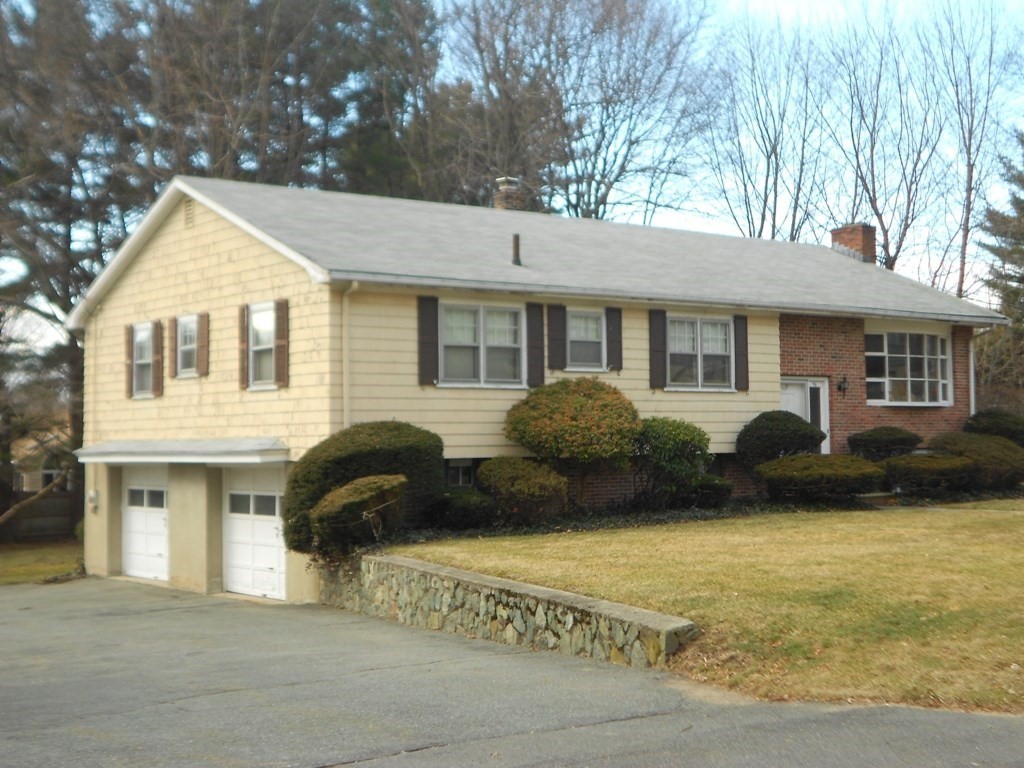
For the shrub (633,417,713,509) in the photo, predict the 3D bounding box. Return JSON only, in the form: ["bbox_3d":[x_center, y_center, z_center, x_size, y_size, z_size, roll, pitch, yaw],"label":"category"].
[{"bbox_3d":[2.659,1.322,24.112,1.400,1.560,1.250,1,-3,-37],"label":"shrub"}]

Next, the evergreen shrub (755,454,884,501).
[{"bbox_3d":[5.505,1.654,25.993,2.600,0.880,1.750,1,-3,-37],"label":"evergreen shrub"}]

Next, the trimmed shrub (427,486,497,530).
[{"bbox_3d":[-0.751,1.824,21.575,1.150,0.650,1.000,1,-3,-37],"label":"trimmed shrub"}]

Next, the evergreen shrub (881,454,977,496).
[{"bbox_3d":[7.519,1.658,26.164,1.919,0.778,1.515,1,-3,-39],"label":"evergreen shrub"}]

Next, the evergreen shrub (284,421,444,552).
[{"bbox_3d":[-1.969,1.375,19.496,2.246,1.768,1.869,1,-3,-39],"label":"evergreen shrub"}]

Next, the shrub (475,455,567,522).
[{"bbox_3d":[0.159,1.601,22.273,1.450,1.020,1.300,1,-3,-37],"label":"shrub"}]

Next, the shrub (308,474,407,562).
[{"bbox_3d":[-2.090,1.800,19.625,1.350,1.150,1.250,1,-3,-37],"label":"shrub"}]

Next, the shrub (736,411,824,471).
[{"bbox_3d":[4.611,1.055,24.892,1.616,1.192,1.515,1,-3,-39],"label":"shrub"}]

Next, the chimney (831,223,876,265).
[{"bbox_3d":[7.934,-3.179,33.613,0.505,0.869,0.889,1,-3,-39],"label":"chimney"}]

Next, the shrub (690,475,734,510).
[{"bbox_3d":[3.274,1.760,23.784,0.768,0.576,0.747,1,-3,-39],"label":"shrub"}]

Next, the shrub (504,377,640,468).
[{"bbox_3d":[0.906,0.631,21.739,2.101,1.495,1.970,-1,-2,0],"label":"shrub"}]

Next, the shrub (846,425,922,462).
[{"bbox_3d":[7.064,1.476,27.556,1.550,1.280,1.350,1,-3,-37],"label":"shrub"}]

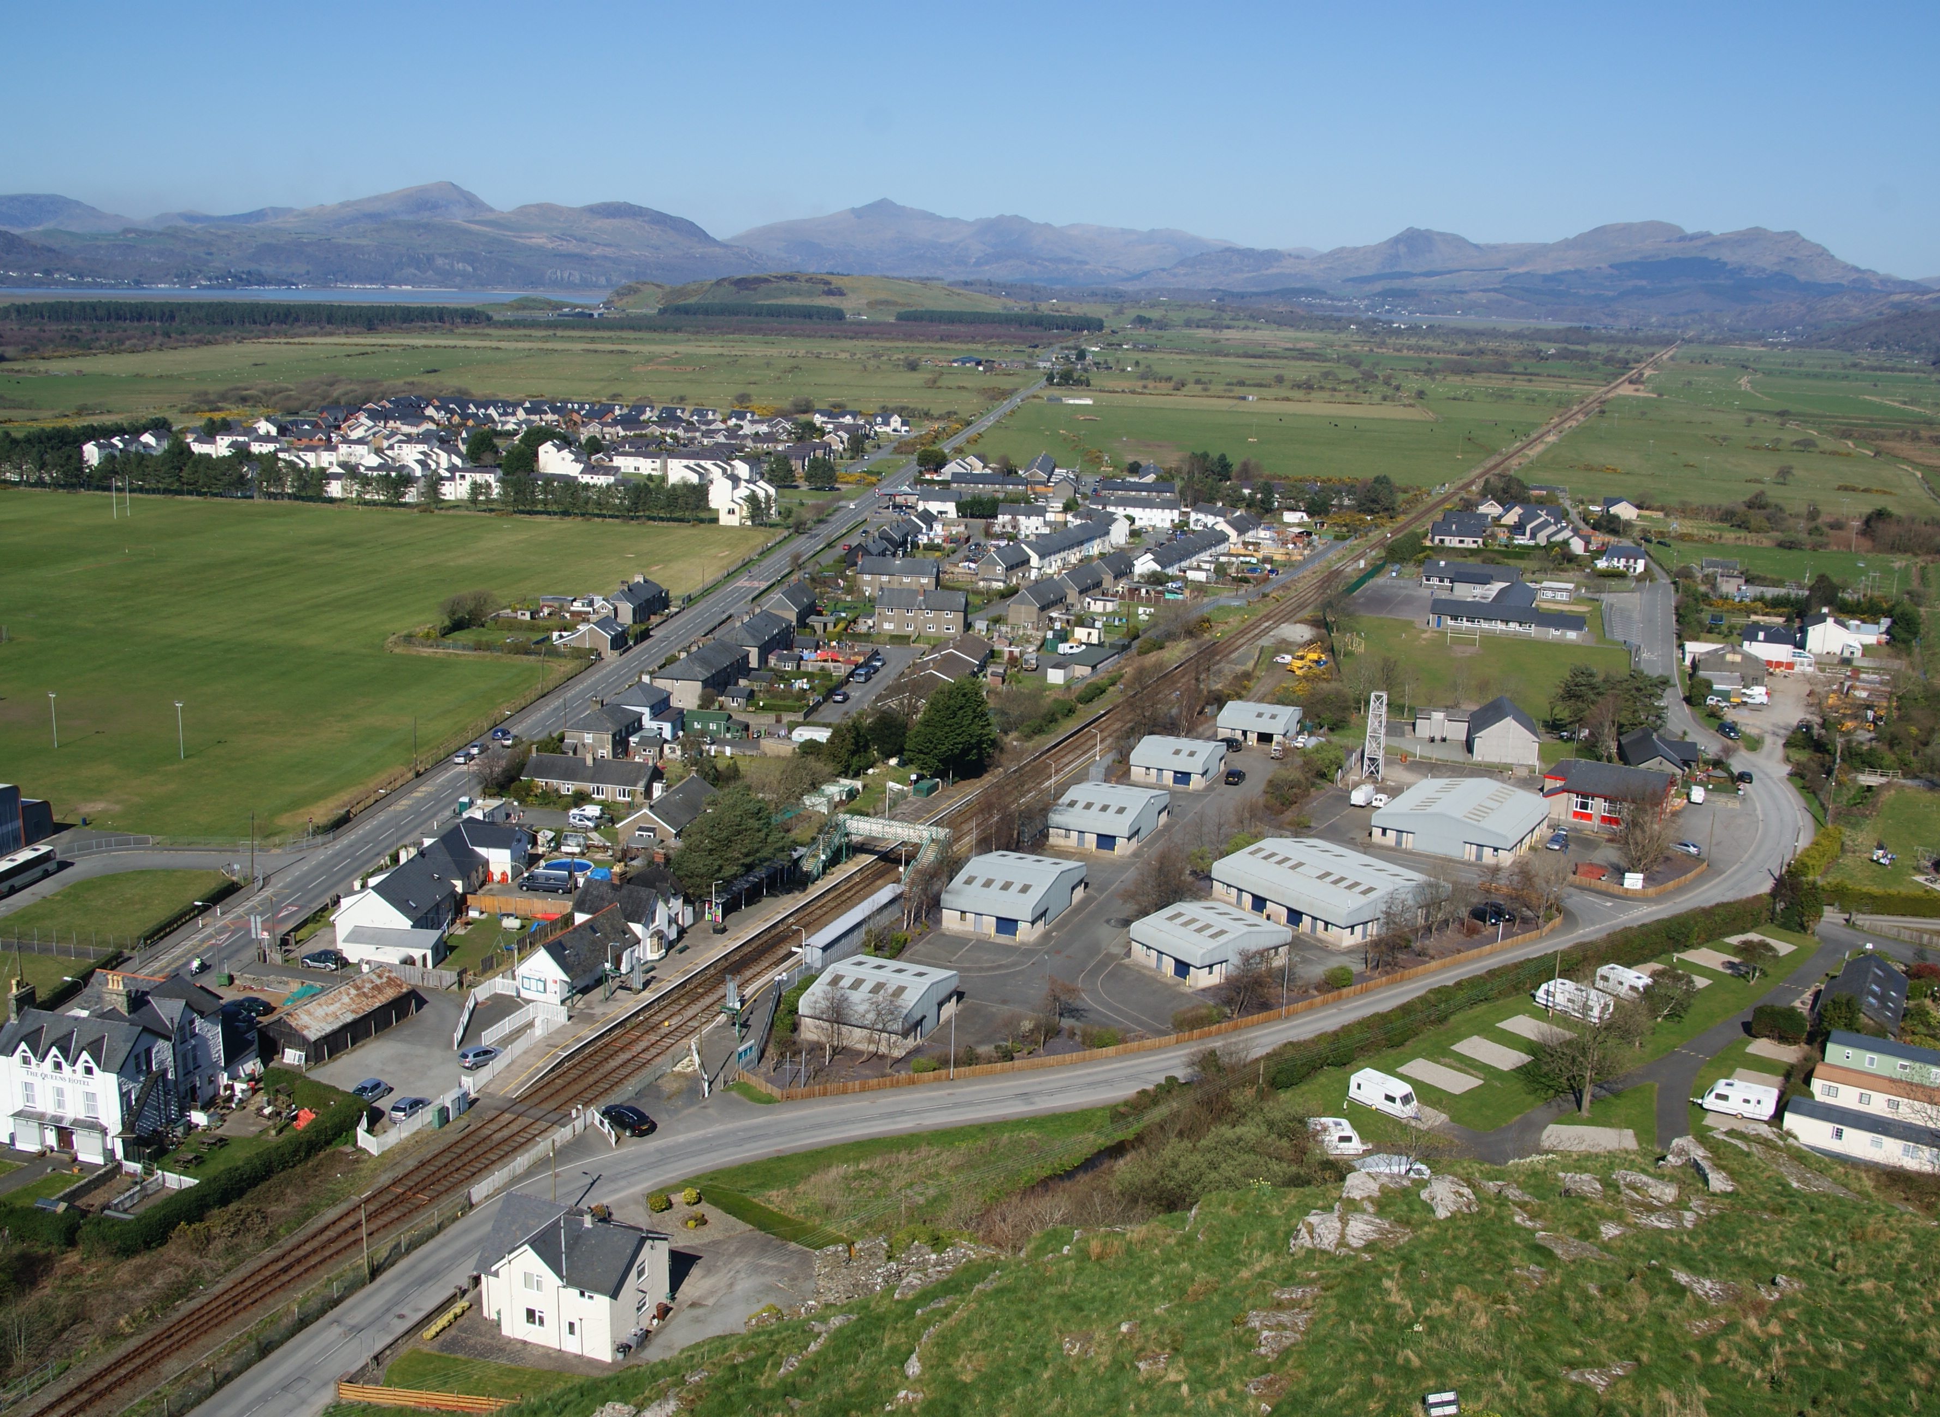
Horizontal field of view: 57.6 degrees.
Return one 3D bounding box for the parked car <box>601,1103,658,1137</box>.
[{"bbox_3d":[-26.256,31.745,136.053,4.200,1.470,1.760,15,19,43],"label":"parked car"}]

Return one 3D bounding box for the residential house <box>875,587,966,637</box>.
[{"bbox_3d":[-8.837,-18.577,333.946,16.300,8.200,8.200,3,14,4],"label":"residential house"}]

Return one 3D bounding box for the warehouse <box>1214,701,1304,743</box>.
[{"bbox_3d":[43.666,1.724,265.345,10.000,4.400,12.900,7,14,21],"label":"warehouse"}]

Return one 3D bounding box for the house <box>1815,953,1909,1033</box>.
[{"bbox_3d":[81.940,26.929,161.847,7.100,4.500,16.400,9,15,28],"label":"house"}]

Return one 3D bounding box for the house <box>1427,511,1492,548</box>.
[{"bbox_3d":[140.990,-51.220,508.170,16.200,7.500,14.800,4,14,9],"label":"house"}]

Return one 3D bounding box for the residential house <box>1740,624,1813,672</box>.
[{"bbox_3d":[148.009,-11.454,323.150,12.100,7.400,6.700,6,14,18],"label":"residential house"}]

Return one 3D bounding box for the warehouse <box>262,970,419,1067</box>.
[{"bbox_3d":[-54.173,26.076,151.871,6.100,3.650,12.500,8,15,24],"label":"warehouse"}]

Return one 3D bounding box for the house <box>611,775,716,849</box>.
[{"bbox_3d":[-35.364,12.256,208.496,7.400,4.900,15.200,5,14,11],"label":"house"}]

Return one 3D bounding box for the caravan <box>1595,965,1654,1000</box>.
[{"bbox_3d":[66.720,28.340,179.380,2.280,2.550,5.750,-6,15,-29],"label":"caravan"}]

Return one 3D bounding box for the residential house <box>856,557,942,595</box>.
[{"bbox_3d":[-14.451,-27.439,370.188,16.800,8.000,7.800,4,14,11],"label":"residential house"}]

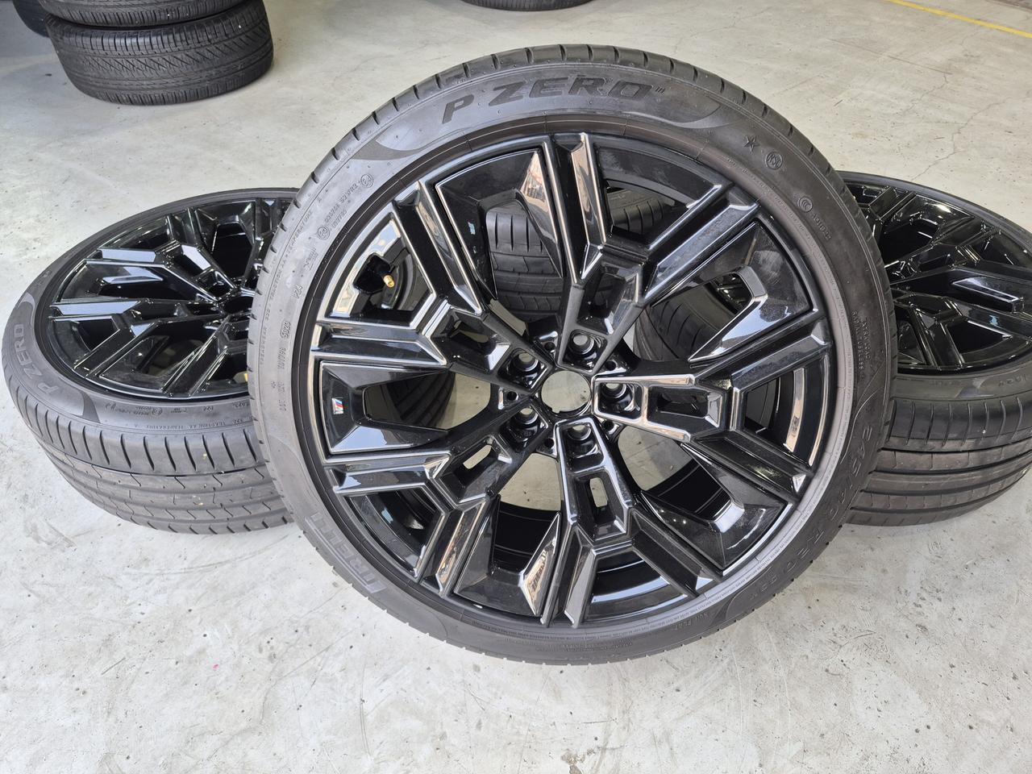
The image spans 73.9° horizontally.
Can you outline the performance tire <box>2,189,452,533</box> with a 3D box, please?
[{"bbox_3d":[-0.470,-0.087,1.216,0.704,0.245,0.704,1,44,0],"label":"performance tire"}]

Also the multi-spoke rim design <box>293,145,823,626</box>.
[{"bbox_3d":[0.057,-0.014,0.821,0.546,0.546,0.230,2,20,1],"label":"multi-spoke rim design"}]

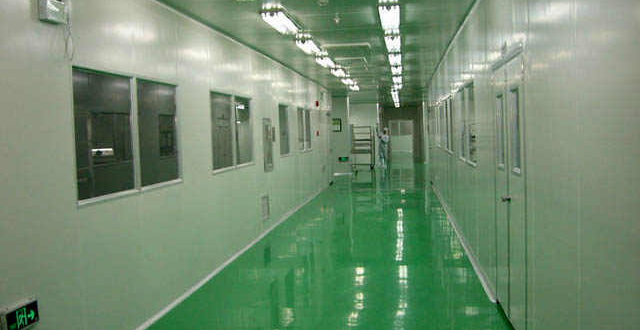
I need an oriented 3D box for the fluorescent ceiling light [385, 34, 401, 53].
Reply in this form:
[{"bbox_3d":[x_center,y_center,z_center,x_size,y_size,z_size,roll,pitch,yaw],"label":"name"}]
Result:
[{"bbox_3d":[1.058,-1.741,10.064,0.250,0.100,1.270,-1,3,7],"label":"fluorescent ceiling light"}]

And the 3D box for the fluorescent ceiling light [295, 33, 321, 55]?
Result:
[{"bbox_3d":[-0.141,-1.711,10.197,0.250,0.100,1.270,-1,3,7],"label":"fluorescent ceiling light"}]

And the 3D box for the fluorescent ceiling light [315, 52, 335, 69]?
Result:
[{"bbox_3d":[0.129,-1.830,12.493,0.250,0.100,1.270,-1,3,7],"label":"fluorescent ceiling light"}]

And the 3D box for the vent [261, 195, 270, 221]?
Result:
[{"bbox_3d":[-0.857,0.676,11.096,0.040,0.400,0.520,-1,3,7],"label":"vent"}]

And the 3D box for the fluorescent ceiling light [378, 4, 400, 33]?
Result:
[{"bbox_3d":[0.787,-1.621,7.768,0.250,0.100,1.270,-1,3,7],"label":"fluorescent ceiling light"}]

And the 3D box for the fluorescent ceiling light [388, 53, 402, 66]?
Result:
[{"bbox_3d":[1.329,-1.860,12.360,0.250,0.100,1.270,-1,3,7],"label":"fluorescent ceiling light"}]

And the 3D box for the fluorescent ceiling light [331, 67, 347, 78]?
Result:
[{"bbox_3d":[0.400,-1.949,14.789,0.250,0.100,1.270,-1,3,7],"label":"fluorescent ceiling light"}]

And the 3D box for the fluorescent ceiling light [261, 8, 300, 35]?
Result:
[{"bbox_3d":[-0.412,-1.591,7.901,0.250,0.100,1.270,-1,3,7],"label":"fluorescent ceiling light"}]

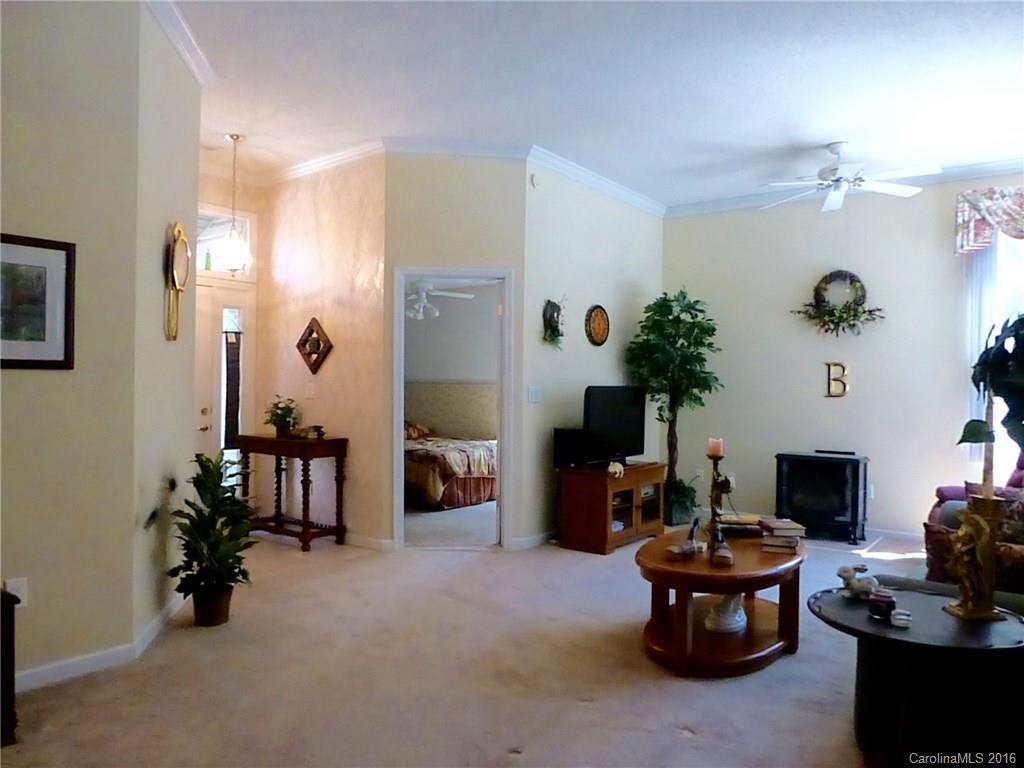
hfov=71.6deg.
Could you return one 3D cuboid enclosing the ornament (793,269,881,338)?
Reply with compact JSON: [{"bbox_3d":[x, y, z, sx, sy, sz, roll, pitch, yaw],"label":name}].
[{"bbox_3d":[2.855,-0.710,6.276,0.750,0.570,0.120,1,0,35],"label":"ornament"}]

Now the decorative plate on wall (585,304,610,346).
[{"bbox_3d":[0.751,-0.509,6.157,0.050,0.355,0.350,1,1,37],"label":"decorative plate on wall"}]

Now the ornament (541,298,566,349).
[{"bbox_3d":[0.349,-0.488,5.631,0.090,0.380,0.230,1,0,35],"label":"ornament"}]

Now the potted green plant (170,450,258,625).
[{"bbox_3d":[-1.556,0.798,3.697,0.450,0.875,0.440,1,0,-8],"label":"potted green plant"}]

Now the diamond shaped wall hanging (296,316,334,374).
[{"bbox_3d":[-1.594,-0.306,5.691,0.410,0.460,0.040,1,0,35],"label":"diamond shaped wall hanging"}]

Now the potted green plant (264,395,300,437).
[{"bbox_3d":[-1.844,0.257,5.714,0.270,0.335,0.260,1,1,37],"label":"potted green plant"}]

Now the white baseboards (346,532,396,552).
[{"bbox_3d":[-1.092,1.198,5.347,0.500,0.080,0.040,1,0,35],"label":"white baseboards"}]

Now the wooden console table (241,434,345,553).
[{"bbox_3d":[-1.724,0.825,5.560,0.880,0.800,0.380,1,0,35],"label":"wooden console table"}]

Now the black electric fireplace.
[{"bbox_3d":[2.638,0.953,6.049,0.670,0.700,0.320,1,0,35],"label":"black electric fireplace"}]

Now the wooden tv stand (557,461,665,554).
[{"bbox_3d":[0.850,0.964,5.758,0.440,0.596,1.010,1,1,37],"label":"wooden tv stand"}]

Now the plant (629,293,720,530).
[{"bbox_3d":[1.507,0.209,6.532,0.800,2.130,0.800,1,0,35],"label":"plant"}]

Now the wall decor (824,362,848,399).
[{"bbox_3d":[2.807,-0.032,6.144,0.180,0.300,0.030,1,1,37],"label":"wall decor"}]

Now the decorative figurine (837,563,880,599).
[{"bbox_3d":[1.341,0.763,2.749,0.145,0.120,0.075,1,0,14],"label":"decorative figurine"}]

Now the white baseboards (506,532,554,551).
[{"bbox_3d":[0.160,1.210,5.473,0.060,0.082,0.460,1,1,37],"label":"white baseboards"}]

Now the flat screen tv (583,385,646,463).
[{"bbox_3d":[0.852,0.341,5.770,0.200,0.640,0.900,1,0,40],"label":"flat screen tv"}]

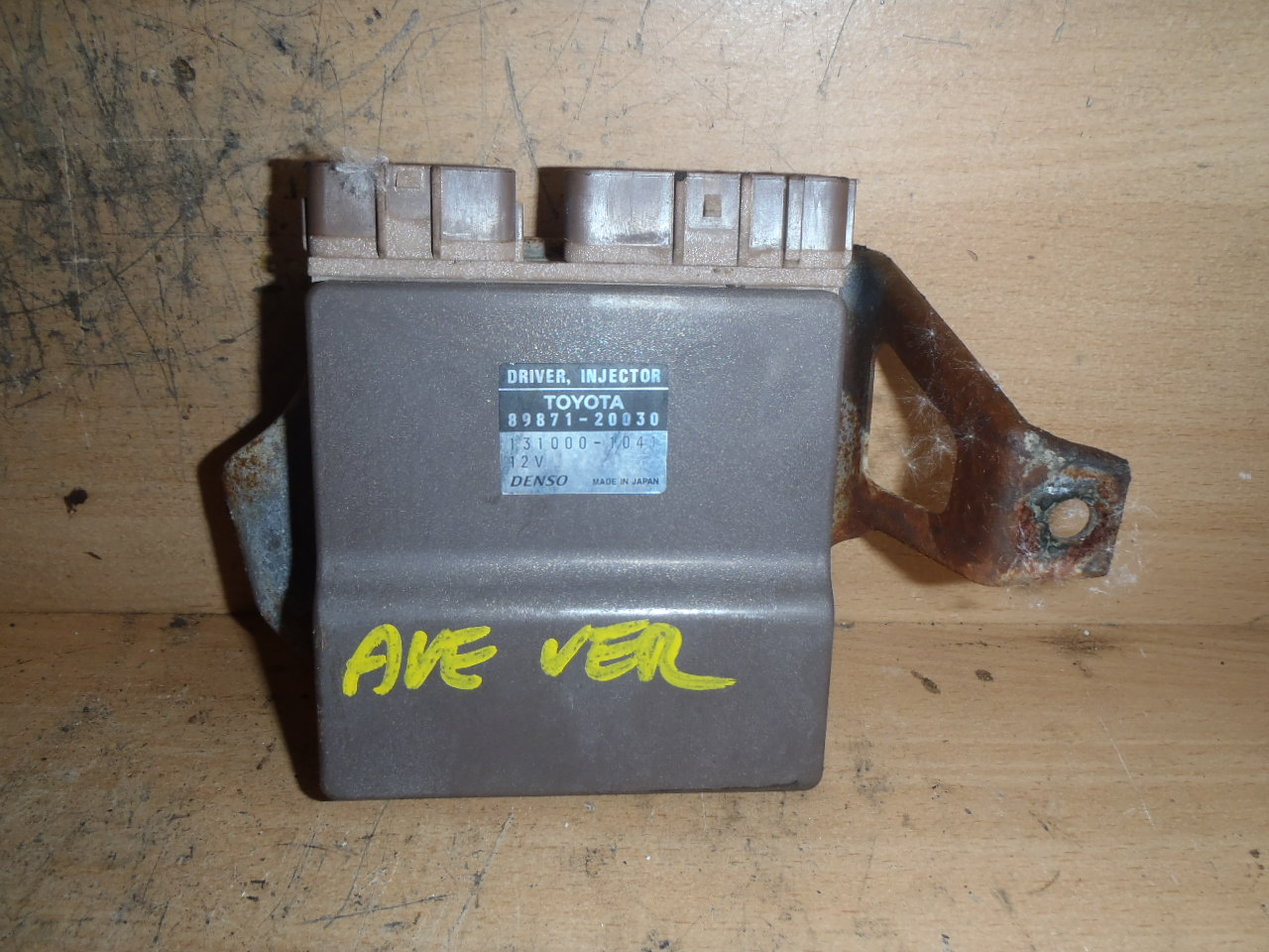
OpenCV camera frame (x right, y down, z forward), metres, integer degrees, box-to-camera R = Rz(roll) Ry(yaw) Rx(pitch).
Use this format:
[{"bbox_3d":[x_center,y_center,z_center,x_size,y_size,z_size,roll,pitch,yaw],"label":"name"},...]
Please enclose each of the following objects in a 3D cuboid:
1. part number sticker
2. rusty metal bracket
[{"bbox_3d":[-0.011,-0.010,0.216,0.035,0.028,0.001,0,11,-5],"label":"part number sticker"},{"bbox_3d":[0.080,-0.014,0.237,0.054,0.075,0.041,0,11,-5],"label":"rusty metal bracket"}]

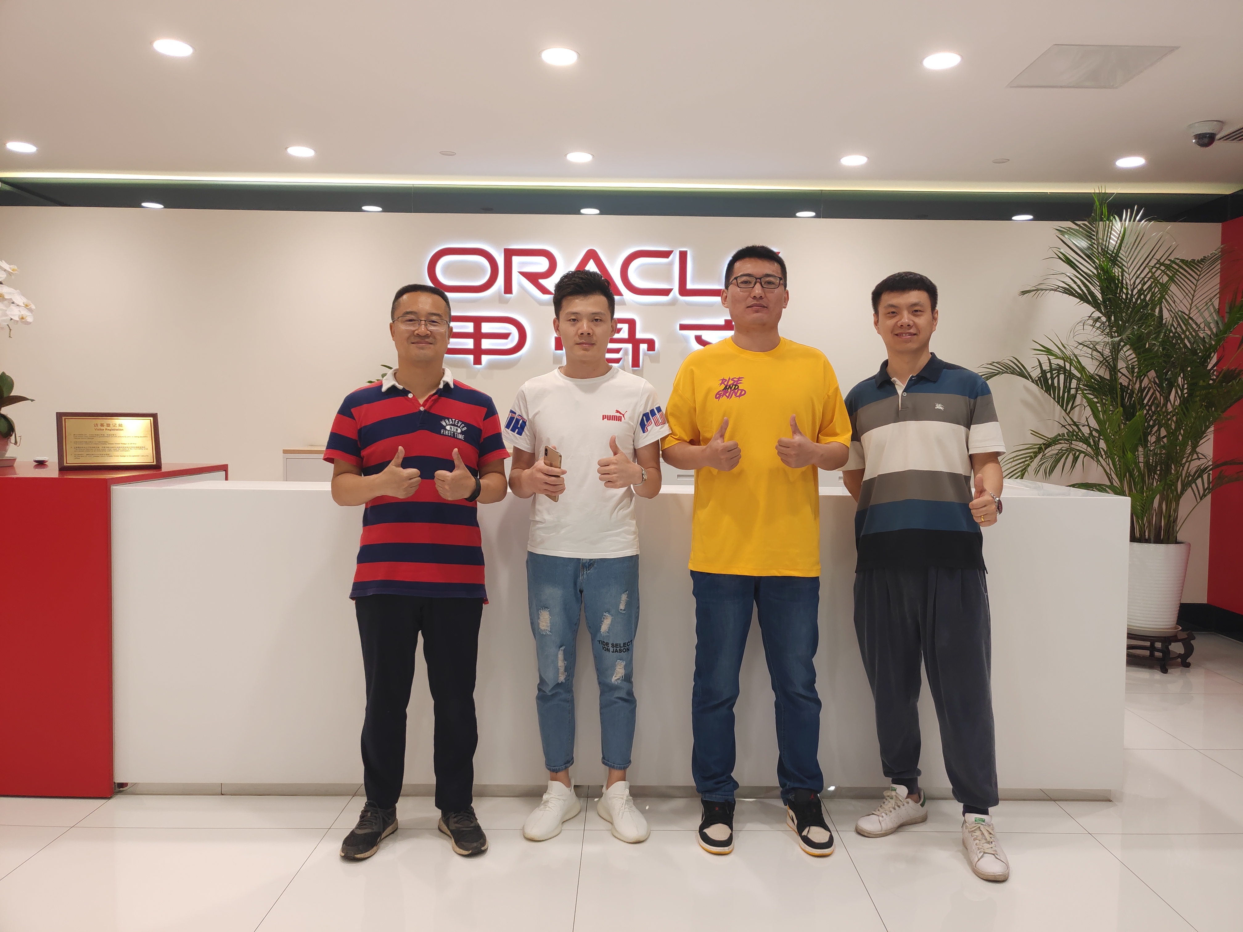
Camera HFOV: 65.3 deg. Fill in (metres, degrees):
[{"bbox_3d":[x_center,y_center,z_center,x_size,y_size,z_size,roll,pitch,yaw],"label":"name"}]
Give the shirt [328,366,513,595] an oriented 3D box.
[{"bbox_3d":[-0.623,0.050,2.937,0.560,0.697,0.300,0,3,-4],"label":"shirt"}]

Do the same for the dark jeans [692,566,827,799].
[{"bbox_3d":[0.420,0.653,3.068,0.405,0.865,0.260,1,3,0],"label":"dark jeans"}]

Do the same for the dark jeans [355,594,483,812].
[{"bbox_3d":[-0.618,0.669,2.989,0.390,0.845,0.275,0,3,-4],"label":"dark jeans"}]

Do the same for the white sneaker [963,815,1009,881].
[{"bbox_3d":[1.081,1.108,2.881,0.106,0.117,0.290,1,3,10],"label":"white sneaker"}]

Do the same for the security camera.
[{"bbox_3d":[2.738,-1.542,4.546,0.152,0.100,0.152,2,3,25],"label":"security camera"}]

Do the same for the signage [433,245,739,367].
[{"bbox_3d":[-0.109,-0.964,5.888,2.130,0.740,0.090,1,3,0],"label":"signage"}]

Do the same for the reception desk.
[{"bbox_3d":[-0.005,0.590,3.710,3.380,1.050,0.950,0,3,0],"label":"reception desk"}]

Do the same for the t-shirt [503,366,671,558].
[{"bbox_3d":[-0.106,-0.017,3.033,0.520,0.597,0.280,1,3,0],"label":"t-shirt"}]

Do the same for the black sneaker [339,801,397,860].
[{"bbox_3d":[-0.767,1.086,2.986,0.110,0.118,0.295,1,3,12],"label":"black sneaker"}]

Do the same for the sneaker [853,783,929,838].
[{"bbox_3d":[0.876,1.094,3.126,0.290,0.117,0.107,-2,4,-34],"label":"sneaker"}]

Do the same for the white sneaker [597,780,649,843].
[{"bbox_3d":[0.003,1.081,3.106,0.110,0.128,0.295,0,3,-18],"label":"white sneaker"}]

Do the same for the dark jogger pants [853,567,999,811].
[{"bbox_3d":[0.919,0.639,2.966,0.425,0.865,0.350,1,3,5],"label":"dark jogger pants"}]

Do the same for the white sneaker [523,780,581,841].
[{"bbox_3d":[-0.213,1.080,3.095,0.115,0.130,0.290,2,3,26],"label":"white sneaker"}]

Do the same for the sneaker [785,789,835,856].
[{"bbox_3d":[0.580,1.085,3.032,0.115,0.142,0.305,0,3,-8],"label":"sneaker"}]

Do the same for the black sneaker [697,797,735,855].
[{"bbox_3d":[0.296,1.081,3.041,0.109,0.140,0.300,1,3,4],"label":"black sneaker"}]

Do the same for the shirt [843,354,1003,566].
[{"bbox_3d":[0.912,-0.009,2.948,0.500,0.665,0.300,1,3,12],"label":"shirt"}]

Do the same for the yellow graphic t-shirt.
[{"bbox_3d":[0.405,-0.033,2.947,0.575,0.730,0.300,1,3,3],"label":"yellow graphic t-shirt"}]

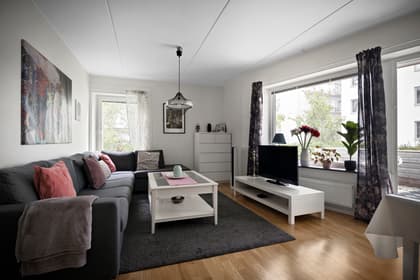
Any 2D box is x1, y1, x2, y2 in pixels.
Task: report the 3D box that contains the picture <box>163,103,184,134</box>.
[{"bbox_3d":[-0.912,-0.557,4.749,0.550,0.780,0.030,1,-1,-20],"label":"picture"}]

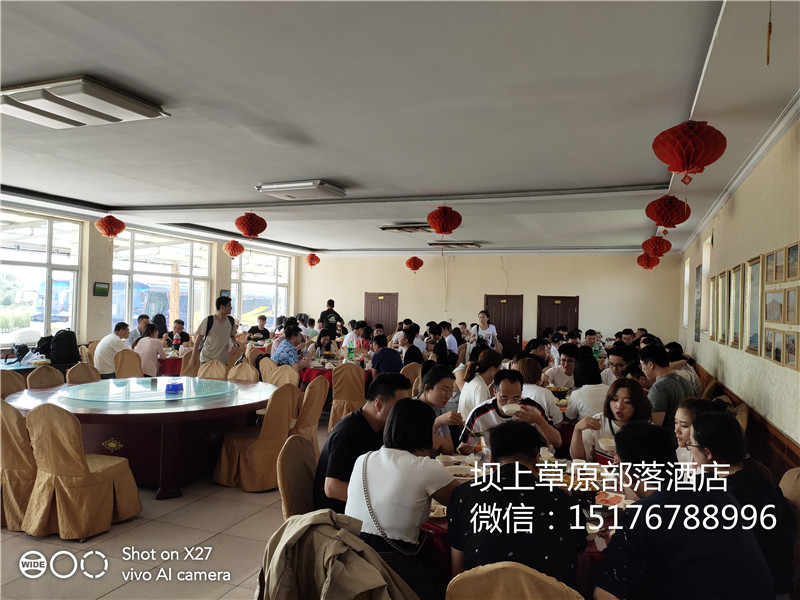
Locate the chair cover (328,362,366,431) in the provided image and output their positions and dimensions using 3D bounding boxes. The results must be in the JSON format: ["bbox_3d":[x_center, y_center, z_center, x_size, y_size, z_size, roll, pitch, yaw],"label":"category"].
[{"bbox_3d":[-0.638,1.269,6.850,0.460,0.935,0.580,2,-1,-2],"label":"chair cover"}]

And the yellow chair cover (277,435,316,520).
[{"bbox_3d":[-0.336,1.261,3.016,0.600,0.940,0.460,2,0,18],"label":"yellow chair cover"}]

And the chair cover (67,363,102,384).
[{"bbox_3d":[-3.350,1.143,5.680,0.520,0.930,0.450,1,-1,31],"label":"chair cover"}]

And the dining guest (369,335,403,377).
[{"bbox_3d":[-0.179,1.103,7.050,0.500,1.270,0.750,2,0,-38],"label":"dining guest"}]

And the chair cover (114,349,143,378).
[{"bbox_3d":[-3.826,1.160,7.660,0.460,0.935,0.580,2,-1,-7],"label":"chair cover"}]

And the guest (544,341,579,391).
[{"bbox_3d":[1.702,1.124,5.400,0.520,1.320,0.680,2,-1,6],"label":"guest"}]

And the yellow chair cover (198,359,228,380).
[{"bbox_3d":[-2.287,1.202,6.380,0.460,0.935,0.580,2,-1,2],"label":"yellow chair cover"}]

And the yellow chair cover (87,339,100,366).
[{"bbox_3d":[-4.590,1.136,8.200,0.550,0.940,0.450,2,0,-29],"label":"yellow chair cover"}]

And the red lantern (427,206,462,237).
[{"bbox_3d":[0.595,-1.057,7.108,0.460,0.380,0.460,2,0,0],"label":"red lantern"}]

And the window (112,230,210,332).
[{"bbox_3d":[-4.948,-0.237,11.110,0.140,2.120,2.700,1,-1,24],"label":"window"}]

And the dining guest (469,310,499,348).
[{"bbox_3d":[1.510,1.002,9.500,0.480,1.600,0.340,2,0,9],"label":"dining guest"}]

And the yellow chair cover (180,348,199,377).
[{"bbox_3d":[-3.185,1.200,8.047,0.460,0.940,0.600,2,-1,-37],"label":"yellow chair cover"}]

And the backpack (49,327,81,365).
[{"bbox_3d":[-4.523,0.602,7.145,0.310,0.470,0.210,2,0,9],"label":"backpack"}]

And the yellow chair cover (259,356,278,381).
[{"bbox_3d":[-1.660,1.259,7.333,0.470,0.930,0.560,1,-1,41],"label":"yellow chair cover"}]

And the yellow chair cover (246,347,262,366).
[{"bbox_3d":[-2.254,1.226,8.350,0.460,0.935,0.580,2,-1,-23],"label":"yellow chair cover"}]

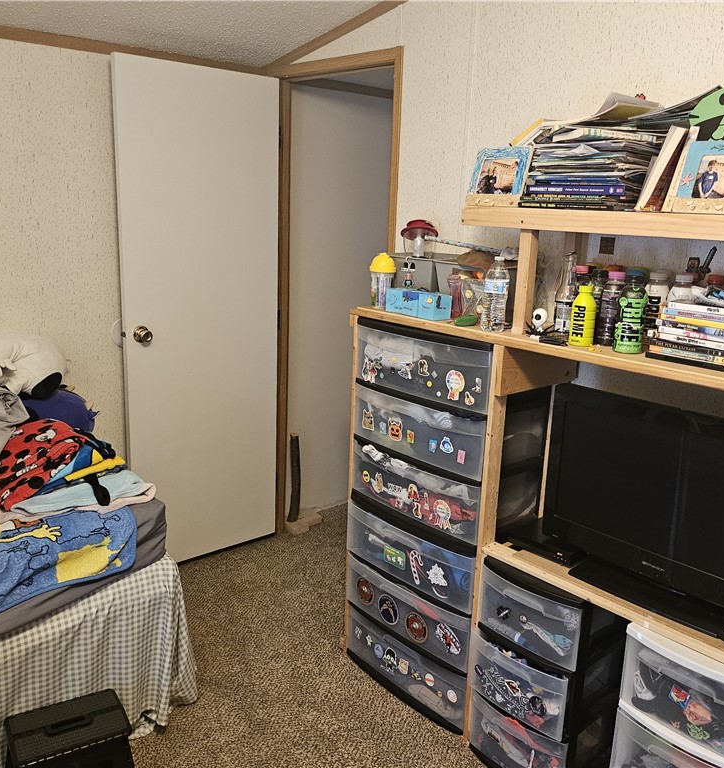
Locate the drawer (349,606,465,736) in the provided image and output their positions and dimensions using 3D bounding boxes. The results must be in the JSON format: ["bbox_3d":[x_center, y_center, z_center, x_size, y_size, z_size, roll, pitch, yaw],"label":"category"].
[{"bbox_3d":[0.236,0.896,2.413,0.380,0.187,0.525,-10,18,-43],"label":"drawer"}]

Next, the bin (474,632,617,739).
[{"bbox_3d":[0.540,0.823,2.106,0.360,0.188,0.345,-11,19,-42],"label":"bin"}]

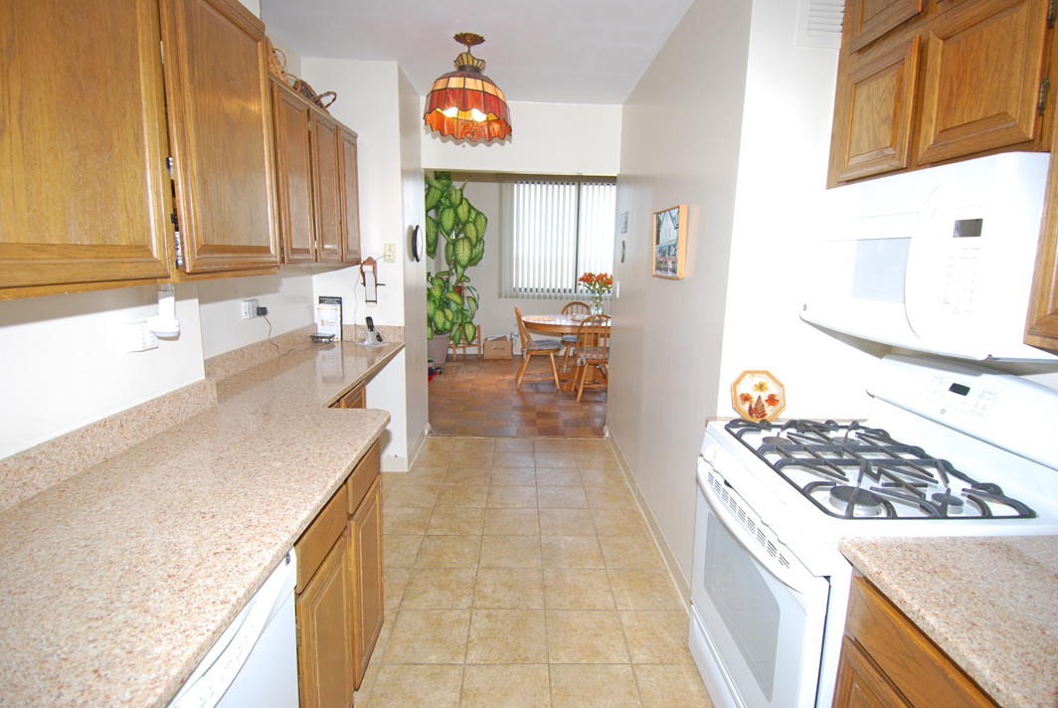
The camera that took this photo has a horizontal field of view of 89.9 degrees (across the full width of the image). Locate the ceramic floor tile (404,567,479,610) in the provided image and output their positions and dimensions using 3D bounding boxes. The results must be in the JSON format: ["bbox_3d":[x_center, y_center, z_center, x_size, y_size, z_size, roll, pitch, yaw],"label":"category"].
[{"bbox_3d":[-0.393,1.053,2.374,0.301,0.010,0.296,1,11,-1],"label":"ceramic floor tile"}]

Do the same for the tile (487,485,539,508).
[{"bbox_3d":[-0.100,0.886,3.258,0.303,0.010,0.300,1,11,-1],"label":"tile"}]

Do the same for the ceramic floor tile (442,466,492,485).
[{"bbox_3d":[-0.417,0.838,3.605,0.305,0.010,0.305,0,10,-1],"label":"ceramic floor tile"}]

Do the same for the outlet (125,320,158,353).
[{"bbox_3d":[-1.128,-0.050,1.539,0.043,0.088,0.067,1,11,-1],"label":"outlet"}]

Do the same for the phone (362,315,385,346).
[{"bbox_3d":[-0.993,-0.148,3.382,0.110,0.180,0.105,-8,13,-40],"label":"phone"}]

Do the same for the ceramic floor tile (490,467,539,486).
[{"bbox_3d":[-0.109,0.840,3.611,0.305,0.010,0.305,0,10,-1],"label":"ceramic floor tile"}]

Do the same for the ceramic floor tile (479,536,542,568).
[{"bbox_3d":[-0.091,1.000,2.673,0.301,0.010,0.296,1,11,-1],"label":"ceramic floor tile"}]

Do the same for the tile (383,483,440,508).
[{"bbox_3d":[-0.712,0.882,3.250,0.301,0.010,0.296,1,11,-1],"label":"tile"}]

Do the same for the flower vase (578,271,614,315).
[{"bbox_3d":[0.744,-0.640,5.866,0.420,0.553,0.400,1,11,-1],"label":"flower vase"}]

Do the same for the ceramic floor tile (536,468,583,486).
[{"bbox_3d":[0.203,0.834,3.559,0.301,0.010,0.296,1,11,-1],"label":"ceramic floor tile"}]

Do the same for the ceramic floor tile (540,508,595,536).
[{"bbox_3d":[0.209,0.953,3.009,0.305,0.010,0.305,0,10,-1],"label":"ceramic floor tile"}]

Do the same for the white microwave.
[{"bbox_3d":[1.057,-0.244,1.333,0.410,0.405,0.755,0,10,-1],"label":"white microwave"}]

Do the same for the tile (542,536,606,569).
[{"bbox_3d":[0.215,1.001,2.675,0.303,0.010,0.300,1,11,-1],"label":"tile"}]

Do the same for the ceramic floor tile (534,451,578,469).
[{"bbox_3d":[0.197,0.777,3.852,0.303,0.010,0.300,1,11,-1],"label":"ceramic floor tile"}]

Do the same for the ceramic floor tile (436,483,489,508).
[{"bbox_3d":[-0.413,0.893,3.302,0.305,0.010,0.305,0,10,-1],"label":"ceramic floor tile"}]

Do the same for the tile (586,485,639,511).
[{"bbox_3d":[0.513,0.893,3.271,0.301,0.010,0.296,1,11,-1],"label":"tile"}]

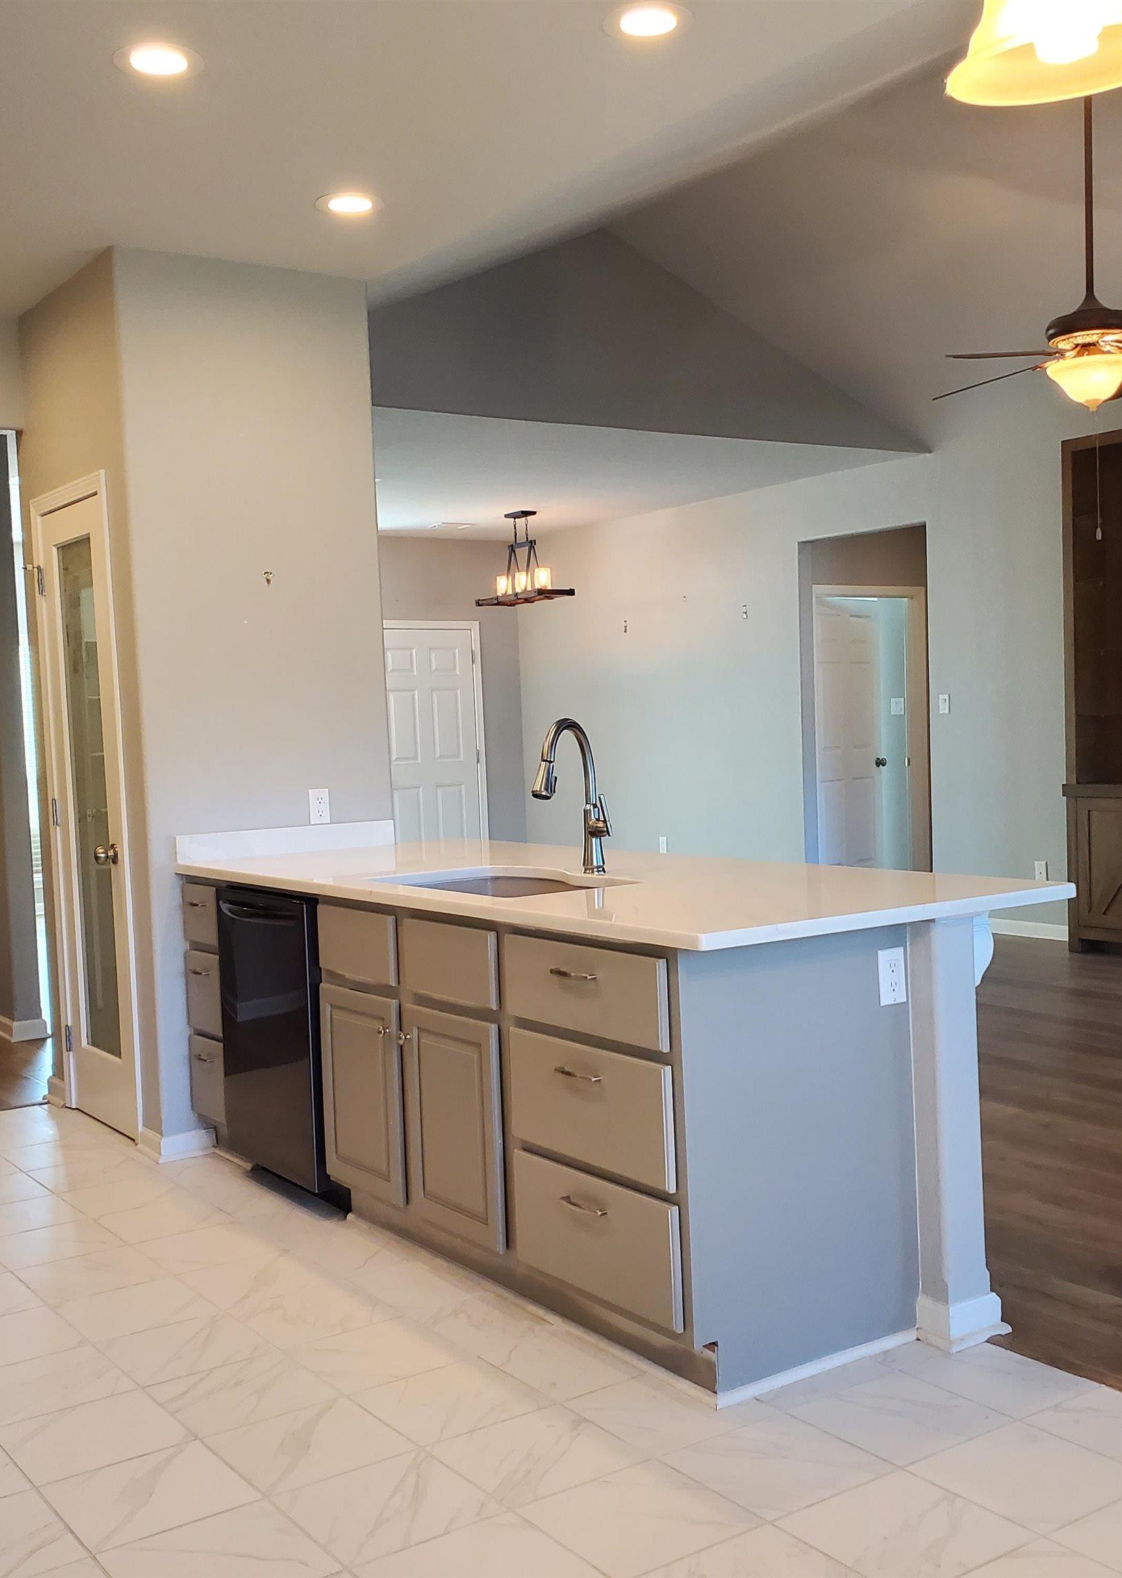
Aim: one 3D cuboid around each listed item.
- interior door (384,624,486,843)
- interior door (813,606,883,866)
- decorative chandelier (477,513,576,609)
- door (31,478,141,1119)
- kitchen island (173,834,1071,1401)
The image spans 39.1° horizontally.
[{"bbox_3d":[-1.031,-0.216,12.283,0.950,2.060,0.060,-4,3,-34],"label":"interior door"},{"bbox_3d":[1.952,-0.266,10.800,0.790,2.030,0.045,-5,3,-44],"label":"interior door"},{"bbox_3d":[-0.268,-1.594,11.077,0.310,0.650,0.830,-4,3,-34],"label":"decorative chandelier"},{"bbox_3d":[-1.594,0.086,5.330,0.060,2.090,0.700,-4,3,-34],"label":"door"},{"bbox_3d":[-0.042,0.664,4.115,0.980,0.910,2.530,-4,3,-34],"label":"kitchen island"}]

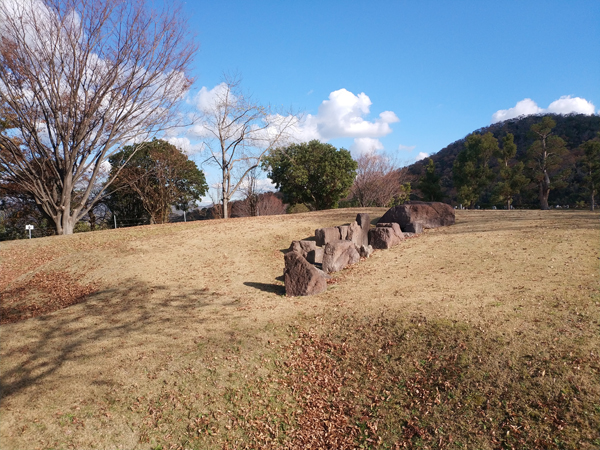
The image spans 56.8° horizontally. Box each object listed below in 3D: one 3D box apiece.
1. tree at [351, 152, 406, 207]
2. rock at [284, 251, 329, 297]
[{"bbox_3d":[6.200,-3.530,44.000,4.600,4.500,4.400,0,1,0],"label":"tree"},{"bbox_3d":[0.110,0.820,9.600,0.580,0.790,0.680,0,1,23],"label":"rock"}]

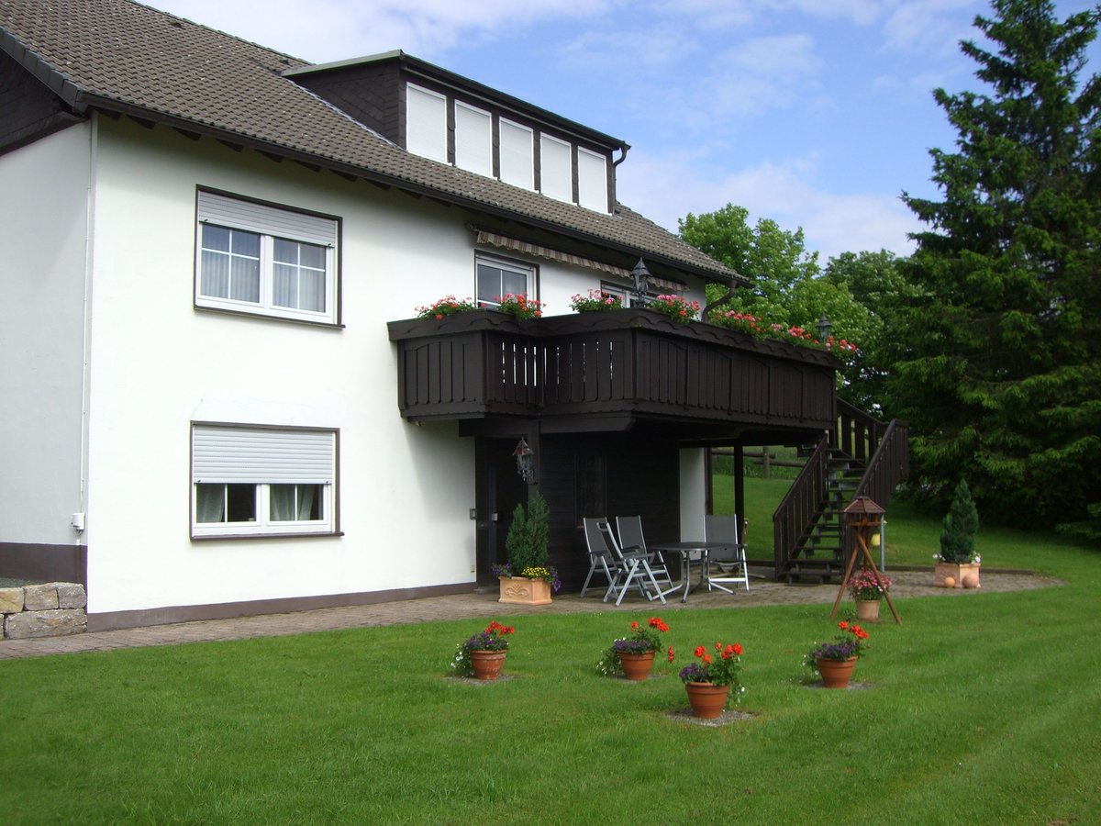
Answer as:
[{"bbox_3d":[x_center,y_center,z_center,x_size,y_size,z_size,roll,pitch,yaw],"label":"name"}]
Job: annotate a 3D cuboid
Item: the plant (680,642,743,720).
[{"bbox_3d":[1.094,1.774,8.102,0.430,0.470,0.400,-1,-4,7],"label":"plant"}]

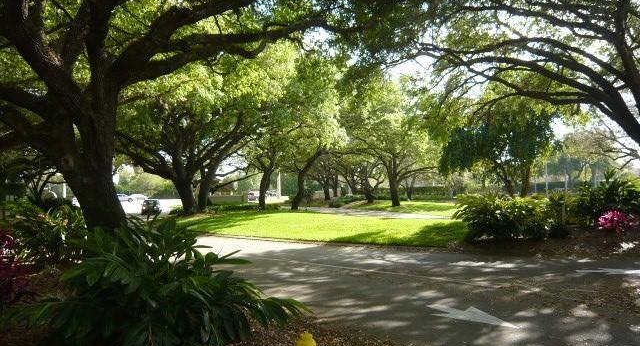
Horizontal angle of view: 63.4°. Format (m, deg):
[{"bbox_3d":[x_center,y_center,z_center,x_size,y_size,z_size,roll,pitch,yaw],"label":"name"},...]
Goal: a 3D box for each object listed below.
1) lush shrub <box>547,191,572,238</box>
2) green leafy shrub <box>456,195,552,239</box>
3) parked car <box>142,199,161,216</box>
[{"bbox_3d":[8.560,1.480,18.500,0.950,1.620,0.950,-1,-3,25],"label":"lush shrub"},{"bbox_3d":[6.600,1.550,18.600,3.250,1.600,2.200,-1,-3,22],"label":"green leafy shrub"},{"bbox_3d":[-15.950,3.250,49.000,1.750,1.470,4.300,1,-3,-14],"label":"parked car"}]

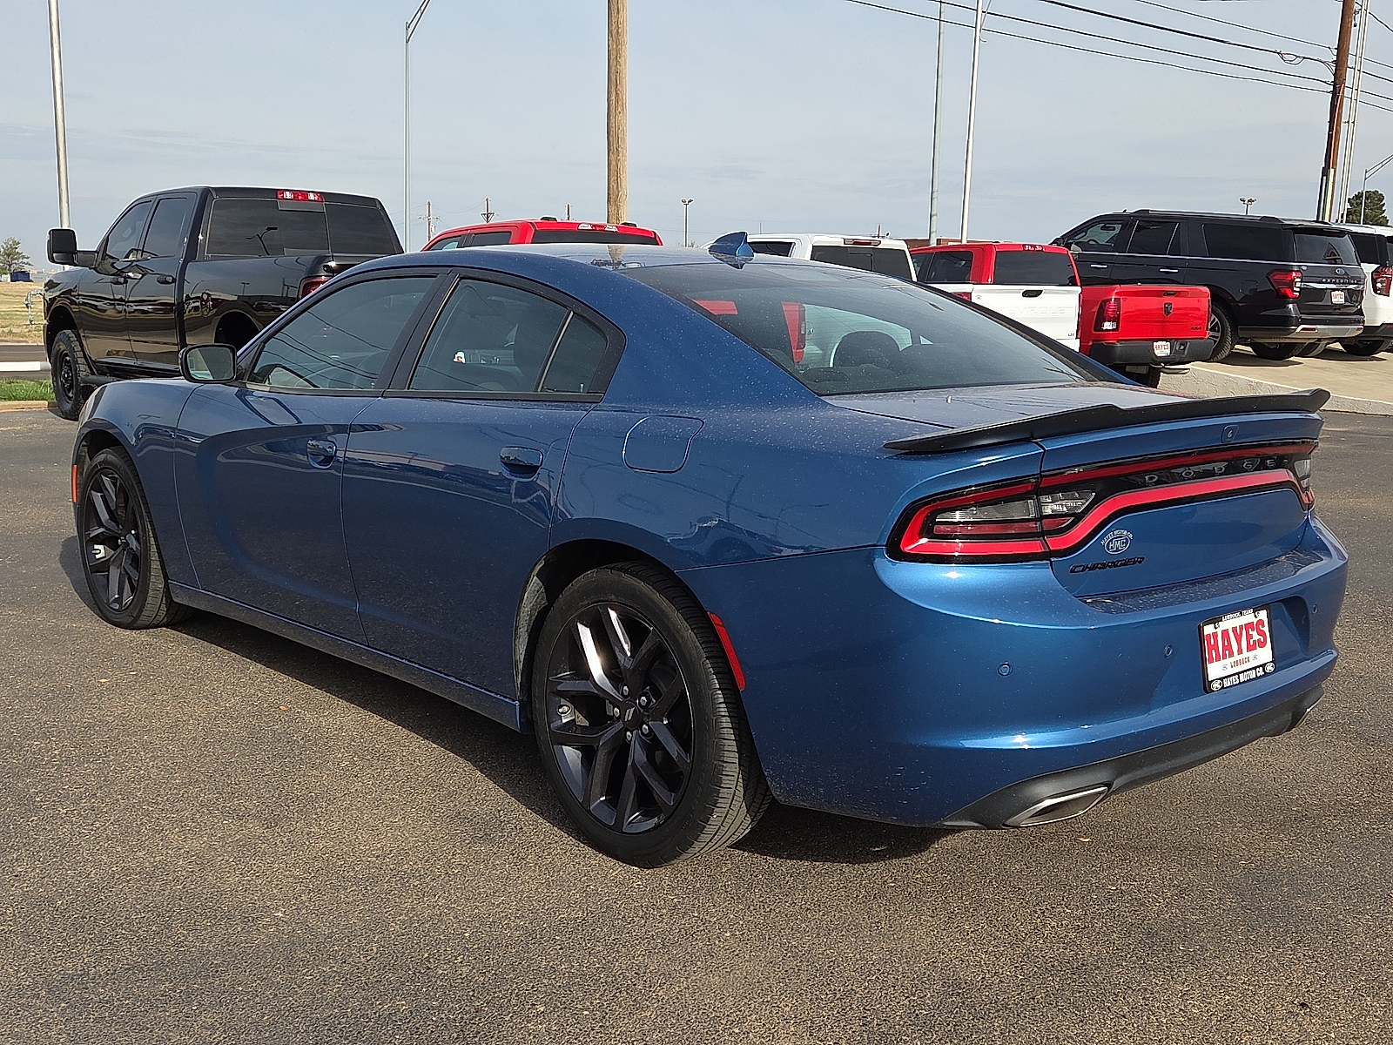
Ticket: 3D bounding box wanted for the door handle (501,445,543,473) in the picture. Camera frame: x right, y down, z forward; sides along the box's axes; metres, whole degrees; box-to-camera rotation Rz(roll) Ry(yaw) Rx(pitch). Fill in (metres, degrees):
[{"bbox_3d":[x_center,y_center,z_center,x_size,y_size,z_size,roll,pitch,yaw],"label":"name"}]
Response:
[{"bbox_3d":[-0.418,-0.155,3.448,0.048,0.058,0.165,-7,12,-43],"label":"door handle"}]

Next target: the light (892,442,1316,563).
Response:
[{"bbox_3d":[1.084,-0.073,3.154,1.660,0.215,0.260,-8,13,-42],"label":"light"}]

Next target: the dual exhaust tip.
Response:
[{"bbox_3d":[0.711,0.571,2.831,0.245,0.075,0.120,-7,12,-43],"label":"dual exhaust tip"}]

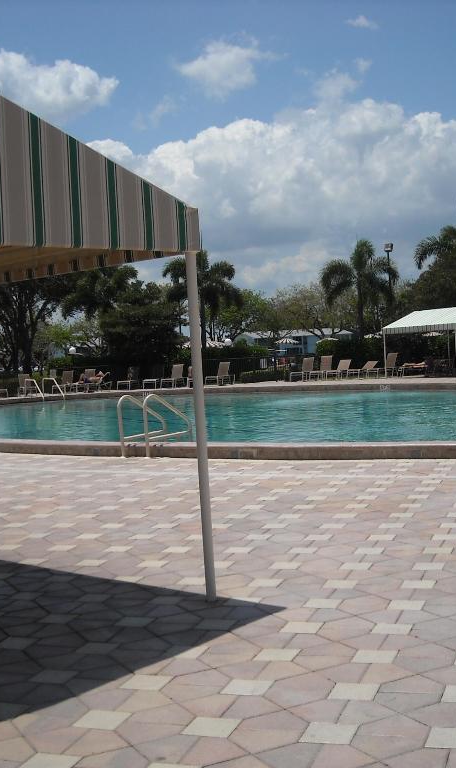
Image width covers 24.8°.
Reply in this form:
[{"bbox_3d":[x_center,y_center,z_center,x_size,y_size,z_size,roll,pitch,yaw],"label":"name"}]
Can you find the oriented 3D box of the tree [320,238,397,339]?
[{"bbox_3d":[7.538,-4.520,60.886,4.400,7.600,4.400,-3,2,0],"label":"tree"}]

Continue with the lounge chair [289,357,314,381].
[{"bbox_3d":[3.441,-0.697,47.500,0.650,1.030,1.450,-2,2,31],"label":"lounge chair"}]

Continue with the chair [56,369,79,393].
[{"bbox_3d":[-7.740,-0.047,49.268,0.640,1.050,1.600,-3,2,12],"label":"chair"}]

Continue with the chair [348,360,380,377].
[{"bbox_3d":[6.427,-0.698,48.754,0.640,0.820,1.850,-2,2,34],"label":"chair"}]

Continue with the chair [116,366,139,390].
[{"bbox_3d":[-4.565,-0.266,47.500,0.650,1.020,1.450,-2,2,22],"label":"chair"}]

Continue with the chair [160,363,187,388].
[{"bbox_3d":[-2.622,-0.354,49.736,0.640,1.070,1.600,-3,2,20],"label":"chair"}]

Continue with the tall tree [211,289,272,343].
[{"bbox_3d":[0.810,-3.819,74.908,5.000,6.100,5.000,-3,2,0],"label":"tall tree"}]

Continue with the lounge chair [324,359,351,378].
[{"bbox_3d":[5.199,-0.705,48.748,0.640,0.970,1.750,-2,2,29],"label":"lounge chair"}]

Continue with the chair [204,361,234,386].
[{"bbox_3d":[-0.369,-0.499,47.800,0.650,1.030,1.450,-2,2,30],"label":"chair"}]

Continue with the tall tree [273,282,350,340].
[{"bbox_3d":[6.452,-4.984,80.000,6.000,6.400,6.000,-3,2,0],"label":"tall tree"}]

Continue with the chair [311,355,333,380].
[{"bbox_3d":[4.381,-0.700,48.410,0.640,1.070,1.600,-2,2,25],"label":"chair"}]

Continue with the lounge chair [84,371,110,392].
[{"bbox_3d":[-5.951,-0.099,46.500,1.500,0.880,0.660,-4,2,-13],"label":"lounge chair"}]

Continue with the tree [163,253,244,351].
[{"bbox_3d":[-1.656,-4.699,70.000,5.200,8.600,5.200,-3,1,0],"label":"tree"}]

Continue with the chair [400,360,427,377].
[{"bbox_3d":[8.149,-0.652,45.000,1.450,0.650,0.650,-4,2,-24],"label":"chair"}]

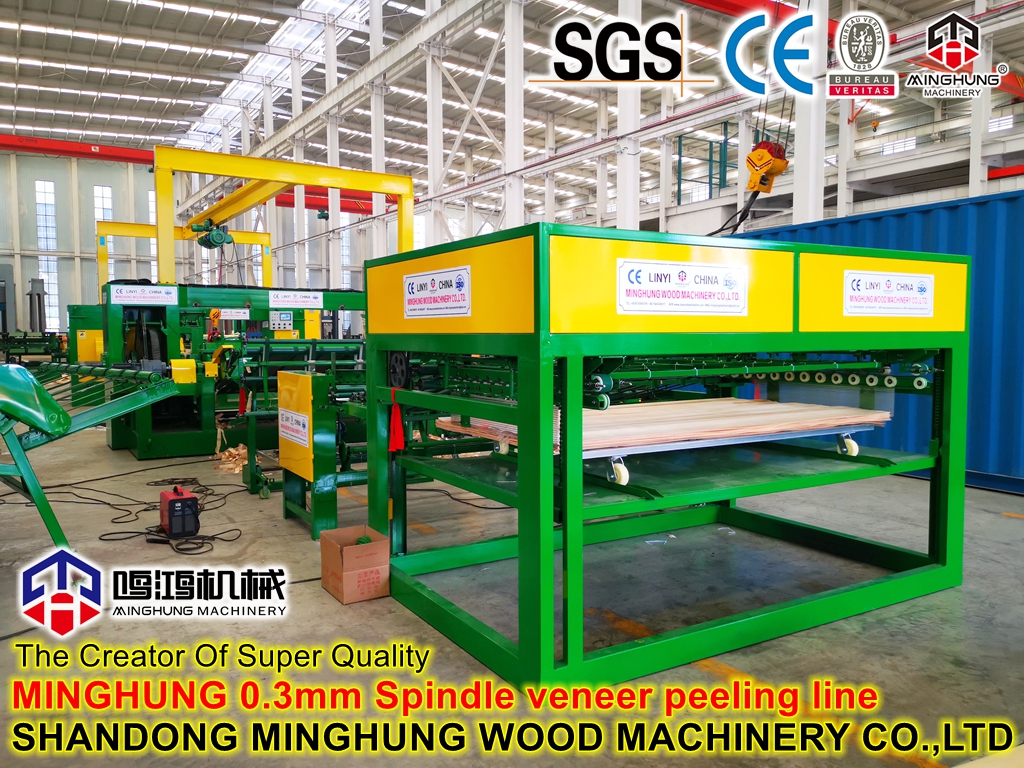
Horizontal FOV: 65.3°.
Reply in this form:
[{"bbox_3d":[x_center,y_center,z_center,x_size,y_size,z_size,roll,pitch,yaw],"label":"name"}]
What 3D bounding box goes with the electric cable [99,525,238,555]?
[{"bbox_3d":[-2.630,1.160,6.090,1.070,0.045,0.870,0,4,0],"label":"electric cable"}]

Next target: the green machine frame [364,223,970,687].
[{"bbox_3d":[0.925,0.239,4.895,3.064,2.000,1.984,-3,4,-31],"label":"green machine frame"}]

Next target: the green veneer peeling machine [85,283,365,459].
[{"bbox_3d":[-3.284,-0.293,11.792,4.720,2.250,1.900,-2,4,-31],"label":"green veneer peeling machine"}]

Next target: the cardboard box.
[{"bbox_3d":[-0.946,1.084,4.815,0.285,0.342,0.388,-2,4,-31],"label":"cardboard box"}]

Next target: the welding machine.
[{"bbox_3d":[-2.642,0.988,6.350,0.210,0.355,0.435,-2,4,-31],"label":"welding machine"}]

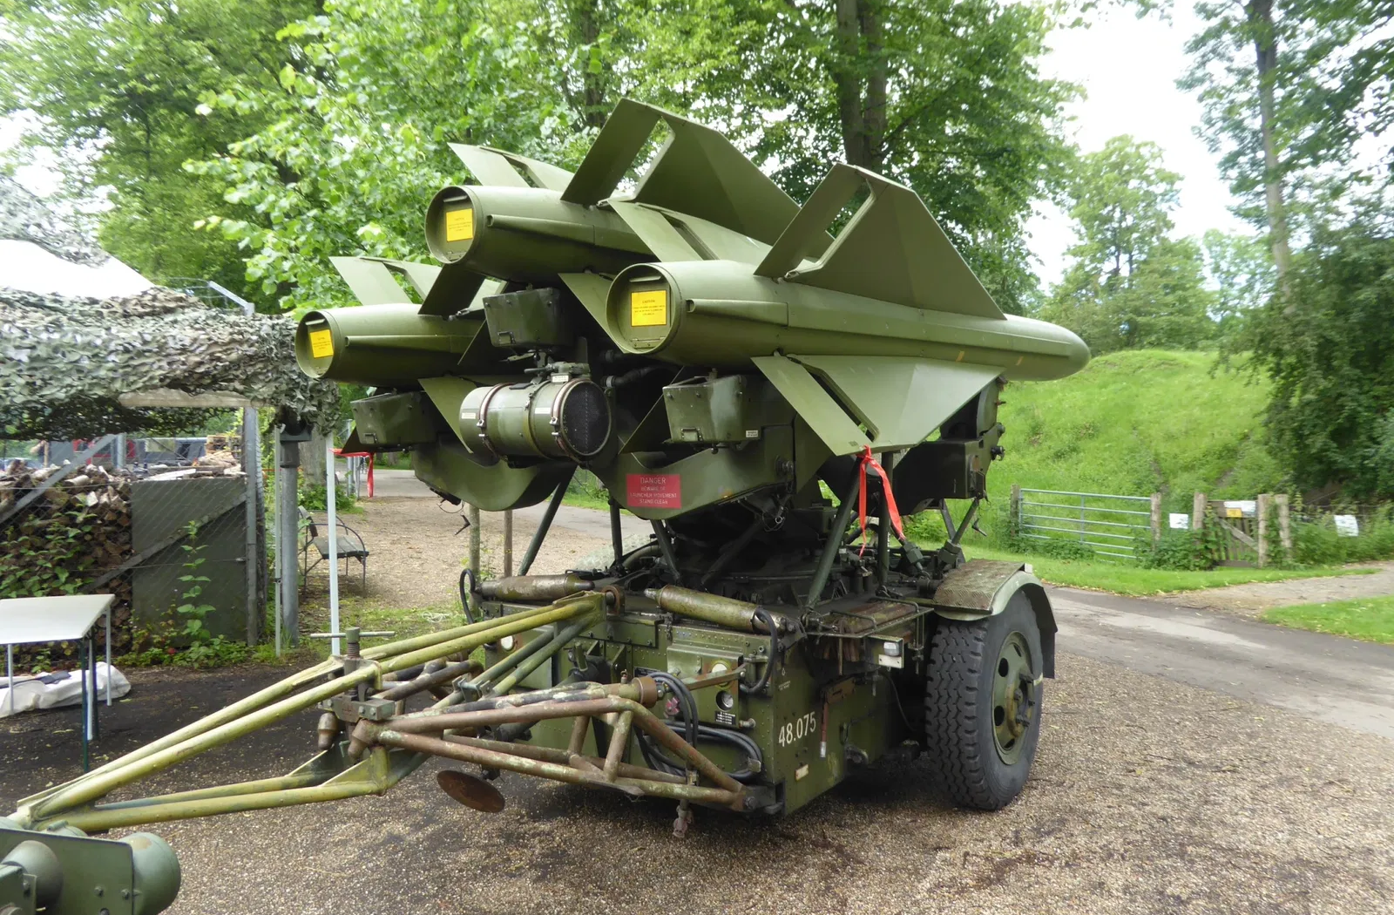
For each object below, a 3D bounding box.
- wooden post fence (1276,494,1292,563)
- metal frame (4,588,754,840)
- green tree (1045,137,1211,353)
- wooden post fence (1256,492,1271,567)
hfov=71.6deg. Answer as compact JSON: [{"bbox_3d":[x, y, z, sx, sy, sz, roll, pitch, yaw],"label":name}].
[{"bbox_3d":[9.231,1.139,15.200,0.155,1.130,0.155,-1,-1,17],"label":"wooden post fence"},{"bbox_3d":[-0.949,0.956,2.983,1.400,0.740,2.120,-1,-1,36],"label":"metal frame"},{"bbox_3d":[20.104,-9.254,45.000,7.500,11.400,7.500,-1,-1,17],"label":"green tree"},{"bbox_3d":[8.847,1.149,15.100,0.160,1.160,0.160,-1,-1,17],"label":"wooden post fence"}]

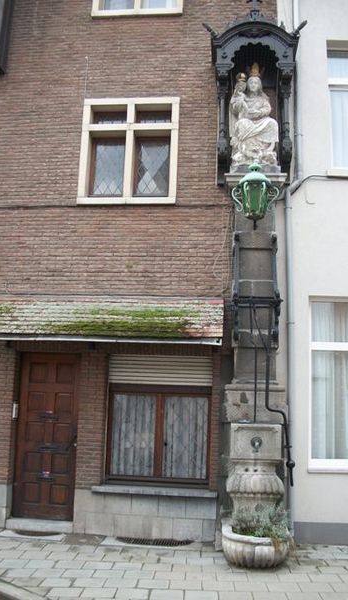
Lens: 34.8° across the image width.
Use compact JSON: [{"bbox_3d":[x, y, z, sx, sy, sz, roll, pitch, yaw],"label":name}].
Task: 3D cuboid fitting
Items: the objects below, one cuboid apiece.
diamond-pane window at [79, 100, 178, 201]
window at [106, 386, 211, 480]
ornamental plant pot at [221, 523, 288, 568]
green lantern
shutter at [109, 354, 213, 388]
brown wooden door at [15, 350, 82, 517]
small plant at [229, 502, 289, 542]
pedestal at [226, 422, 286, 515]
[{"bbox_3d":[-0.620,-2.088,7.919,1.380,1.580,0.240,1,-10,6],"label":"diamond-pane window"},{"bbox_3d":[-0.203,1.779,7.307,1.370,1.230,0.120,1,-10,6],"label":"window"},{"bbox_3d":[0.884,2.642,5.960,0.730,0.330,0.630,1,-10,2],"label":"ornamental plant pot"},{"bbox_3d":[0.992,-1.306,6.707,0.560,0.750,0.480,1,-10,2],"label":"green lantern"},{"bbox_3d":[-0.180,0.946,7.409,1.380,0.400,0.080,1,-10,6],"label":"shutter"},{"bbox_3d":[-1.677,1.803,7.437,0.870,2.150,0.100,1,-10,6],"label":"brown wooden door"},{"bbox_3d":[0.938,2.386,5.948,0.640,0.380,0.450,1,-10,2],"label":"small plant"},{"bbox_3d":[0.926,1.959,6.319,0.660,1.070,0.500,1,-10,2],"label":"pedestal"}]

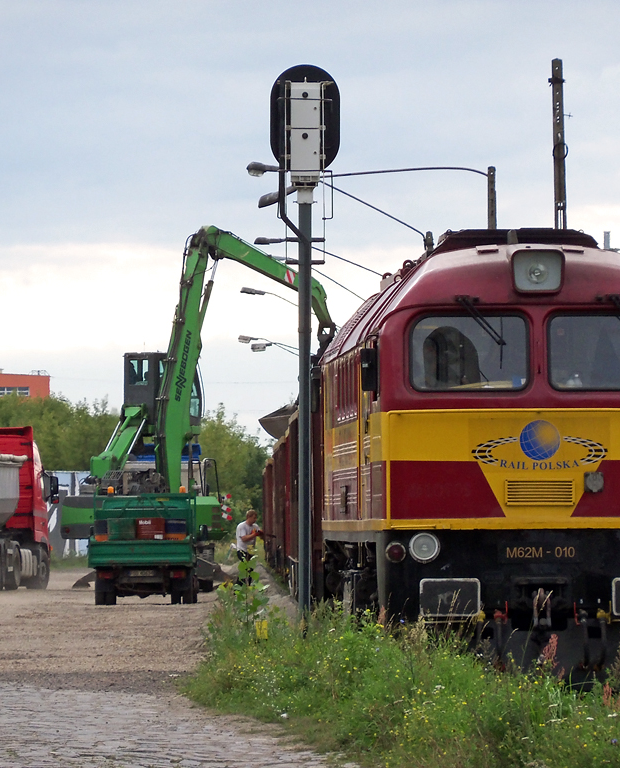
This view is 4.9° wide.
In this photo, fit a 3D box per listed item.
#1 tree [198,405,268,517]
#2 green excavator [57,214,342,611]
[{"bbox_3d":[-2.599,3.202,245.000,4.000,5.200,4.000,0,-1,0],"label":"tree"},{"bbox_3d":[-2.465,0.548,174.000,4.200,8.600,9.000,-1,-1,41],"label":"green excavator"}]

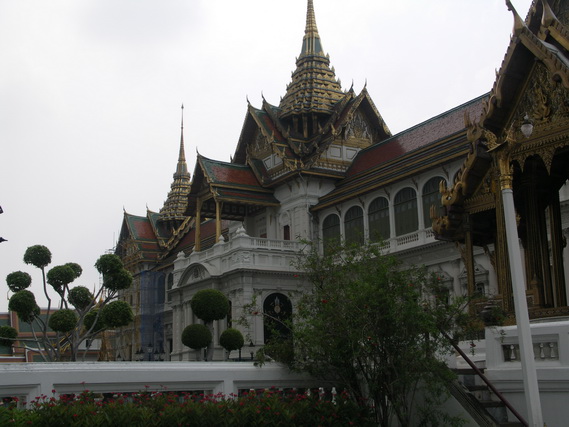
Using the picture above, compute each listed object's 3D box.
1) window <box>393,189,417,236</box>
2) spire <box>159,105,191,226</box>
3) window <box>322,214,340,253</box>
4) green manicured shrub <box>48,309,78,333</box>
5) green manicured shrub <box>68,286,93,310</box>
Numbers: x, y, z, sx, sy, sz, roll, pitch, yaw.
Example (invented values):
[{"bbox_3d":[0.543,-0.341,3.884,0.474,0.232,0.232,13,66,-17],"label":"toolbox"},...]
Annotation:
[{"bbox_3d":[8.662,-0.175,68.321,0.300,3.347,2.583,6,-15,-31],"label":"window"},{"bbox_3d":[-11.488,-5.597,109.586,4.500,14.028,4.500,6,-15,-31],"label":"spire"},{"bbox_3d":[3.803,1.763,76.186,0.300,3.347,2.583,6,-15,-31],"label":"window"},{"bbox_3d":[-4.779,2.322,21.000,0.617,0.509,0.617,6,-15,-31],"label":"green manicured shrub"},{"bbox_3d":[-4.511,1.884,21.500,0.554,0.532,0.554,6,-15,-31],"label":"green manicured shrub"}]

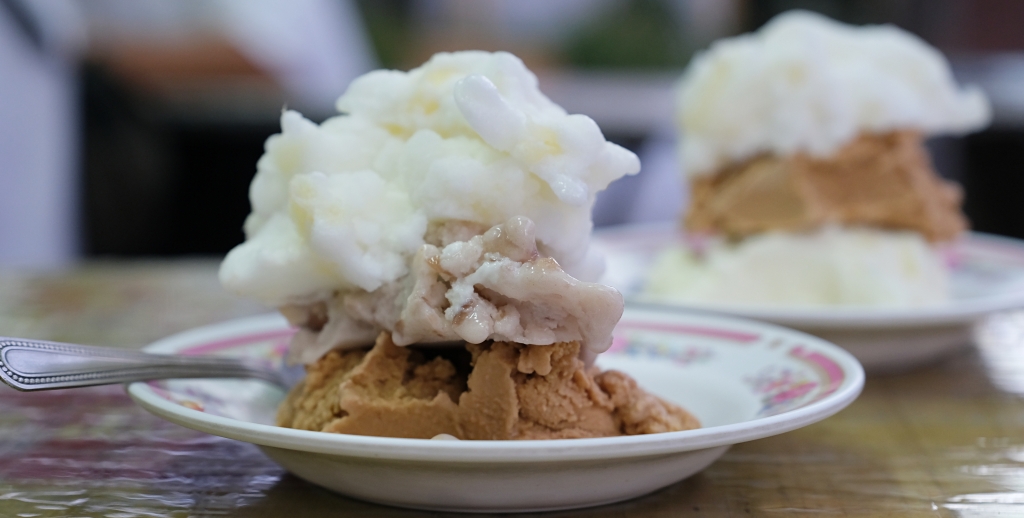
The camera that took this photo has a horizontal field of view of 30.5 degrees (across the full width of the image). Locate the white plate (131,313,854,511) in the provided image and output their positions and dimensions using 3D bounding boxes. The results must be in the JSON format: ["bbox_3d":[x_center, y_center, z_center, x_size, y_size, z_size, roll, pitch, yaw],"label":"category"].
[{"bbox_3d":[-0.004,0.034,0.428,0.165,0.025,0.165,0,9,0],"label":"white plate"}]

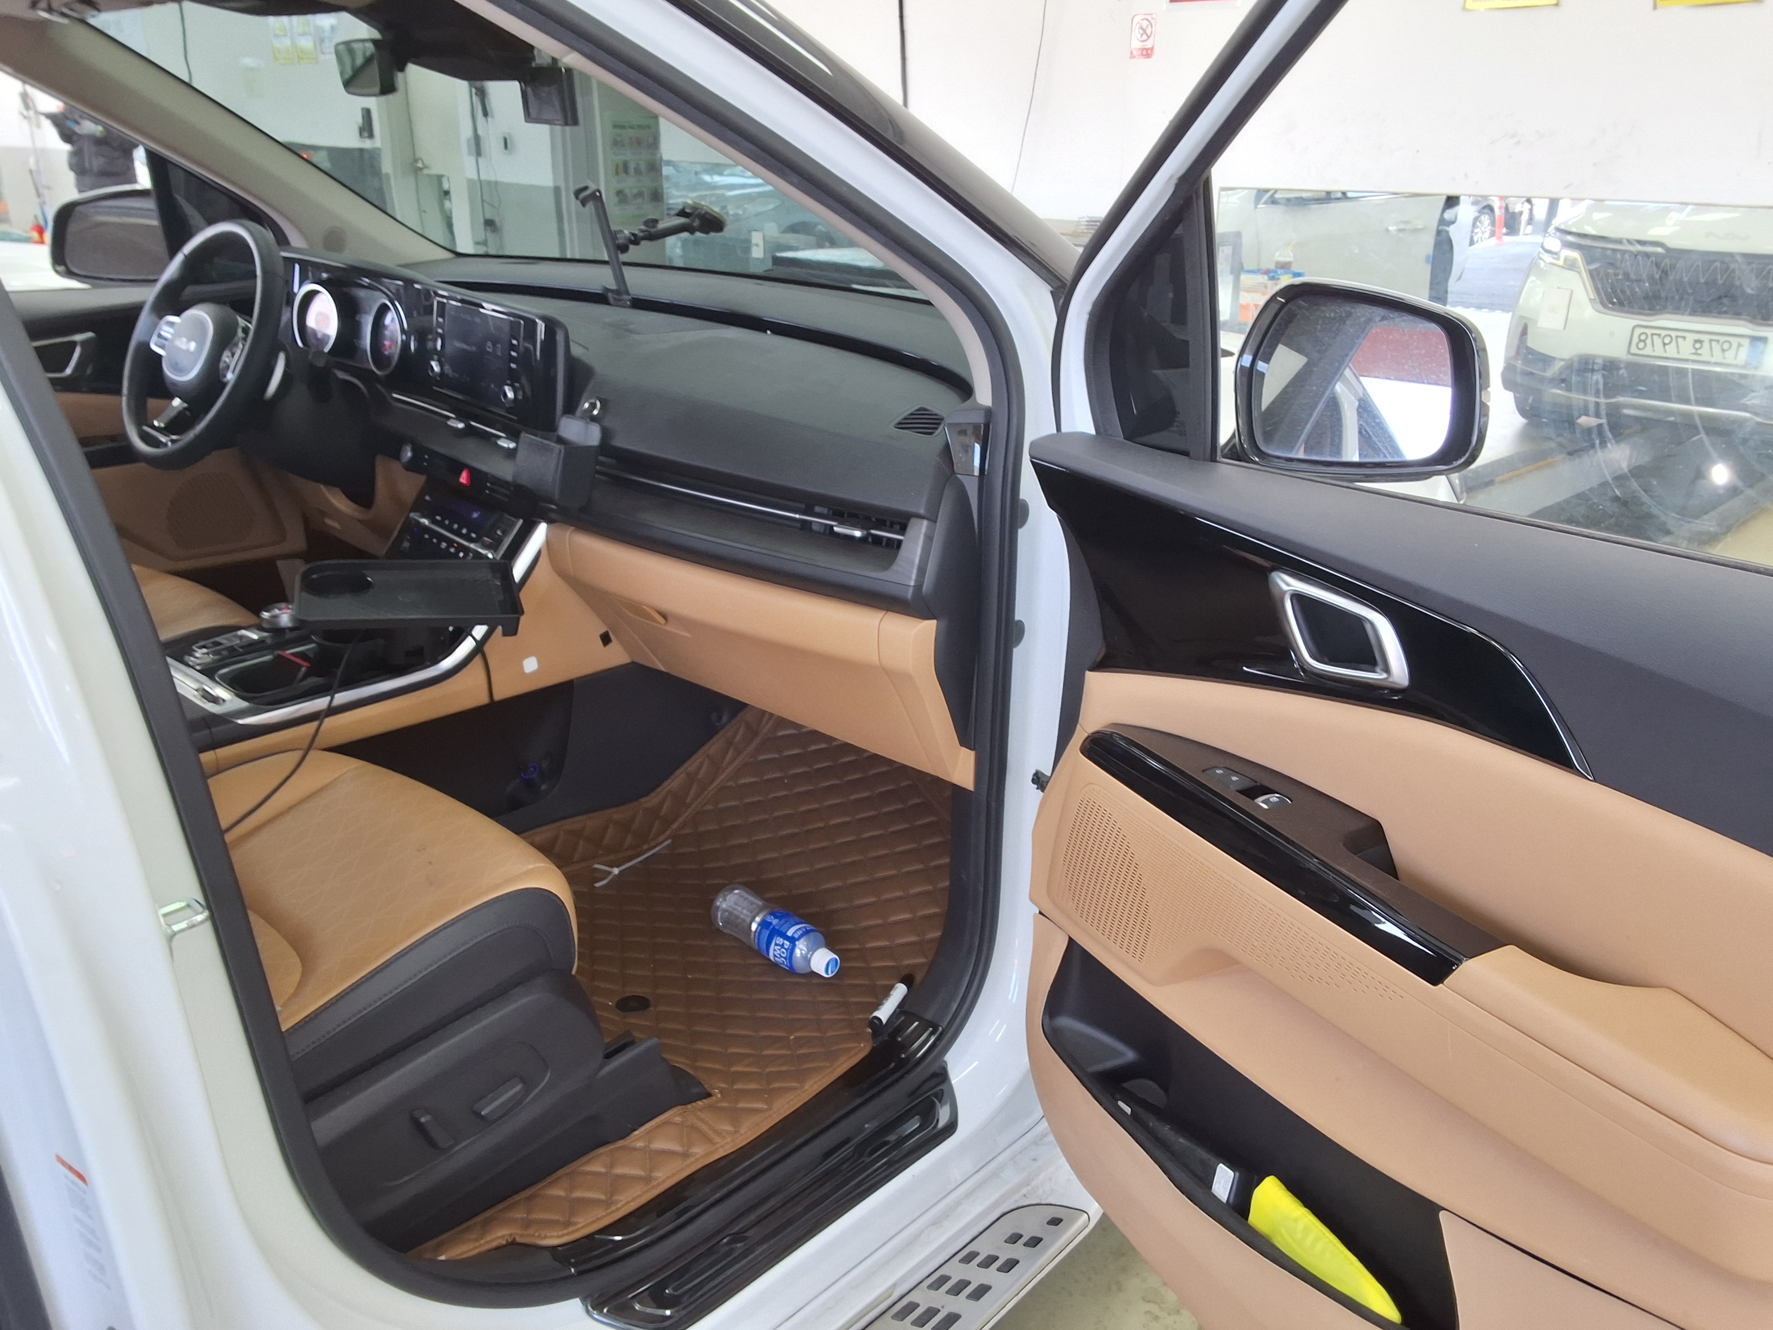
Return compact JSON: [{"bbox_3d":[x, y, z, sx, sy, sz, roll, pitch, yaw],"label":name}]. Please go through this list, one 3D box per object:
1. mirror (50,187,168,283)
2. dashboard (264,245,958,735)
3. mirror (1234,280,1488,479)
[{"bbox_3d":[-1.353,-0.749,2.491,0.220,0.165,0.110,-15,24,-35],"label":"mirror"},{"bbox_3d":[-0.401,-0.312,2.028,1.490,0.490,0.490,16,25,39],"label":"dashboard"},{"bbox_3d":[0.428,-0.253,1.237,0.220,0.165,0.110,18,27,41],"label":"mirror"}]

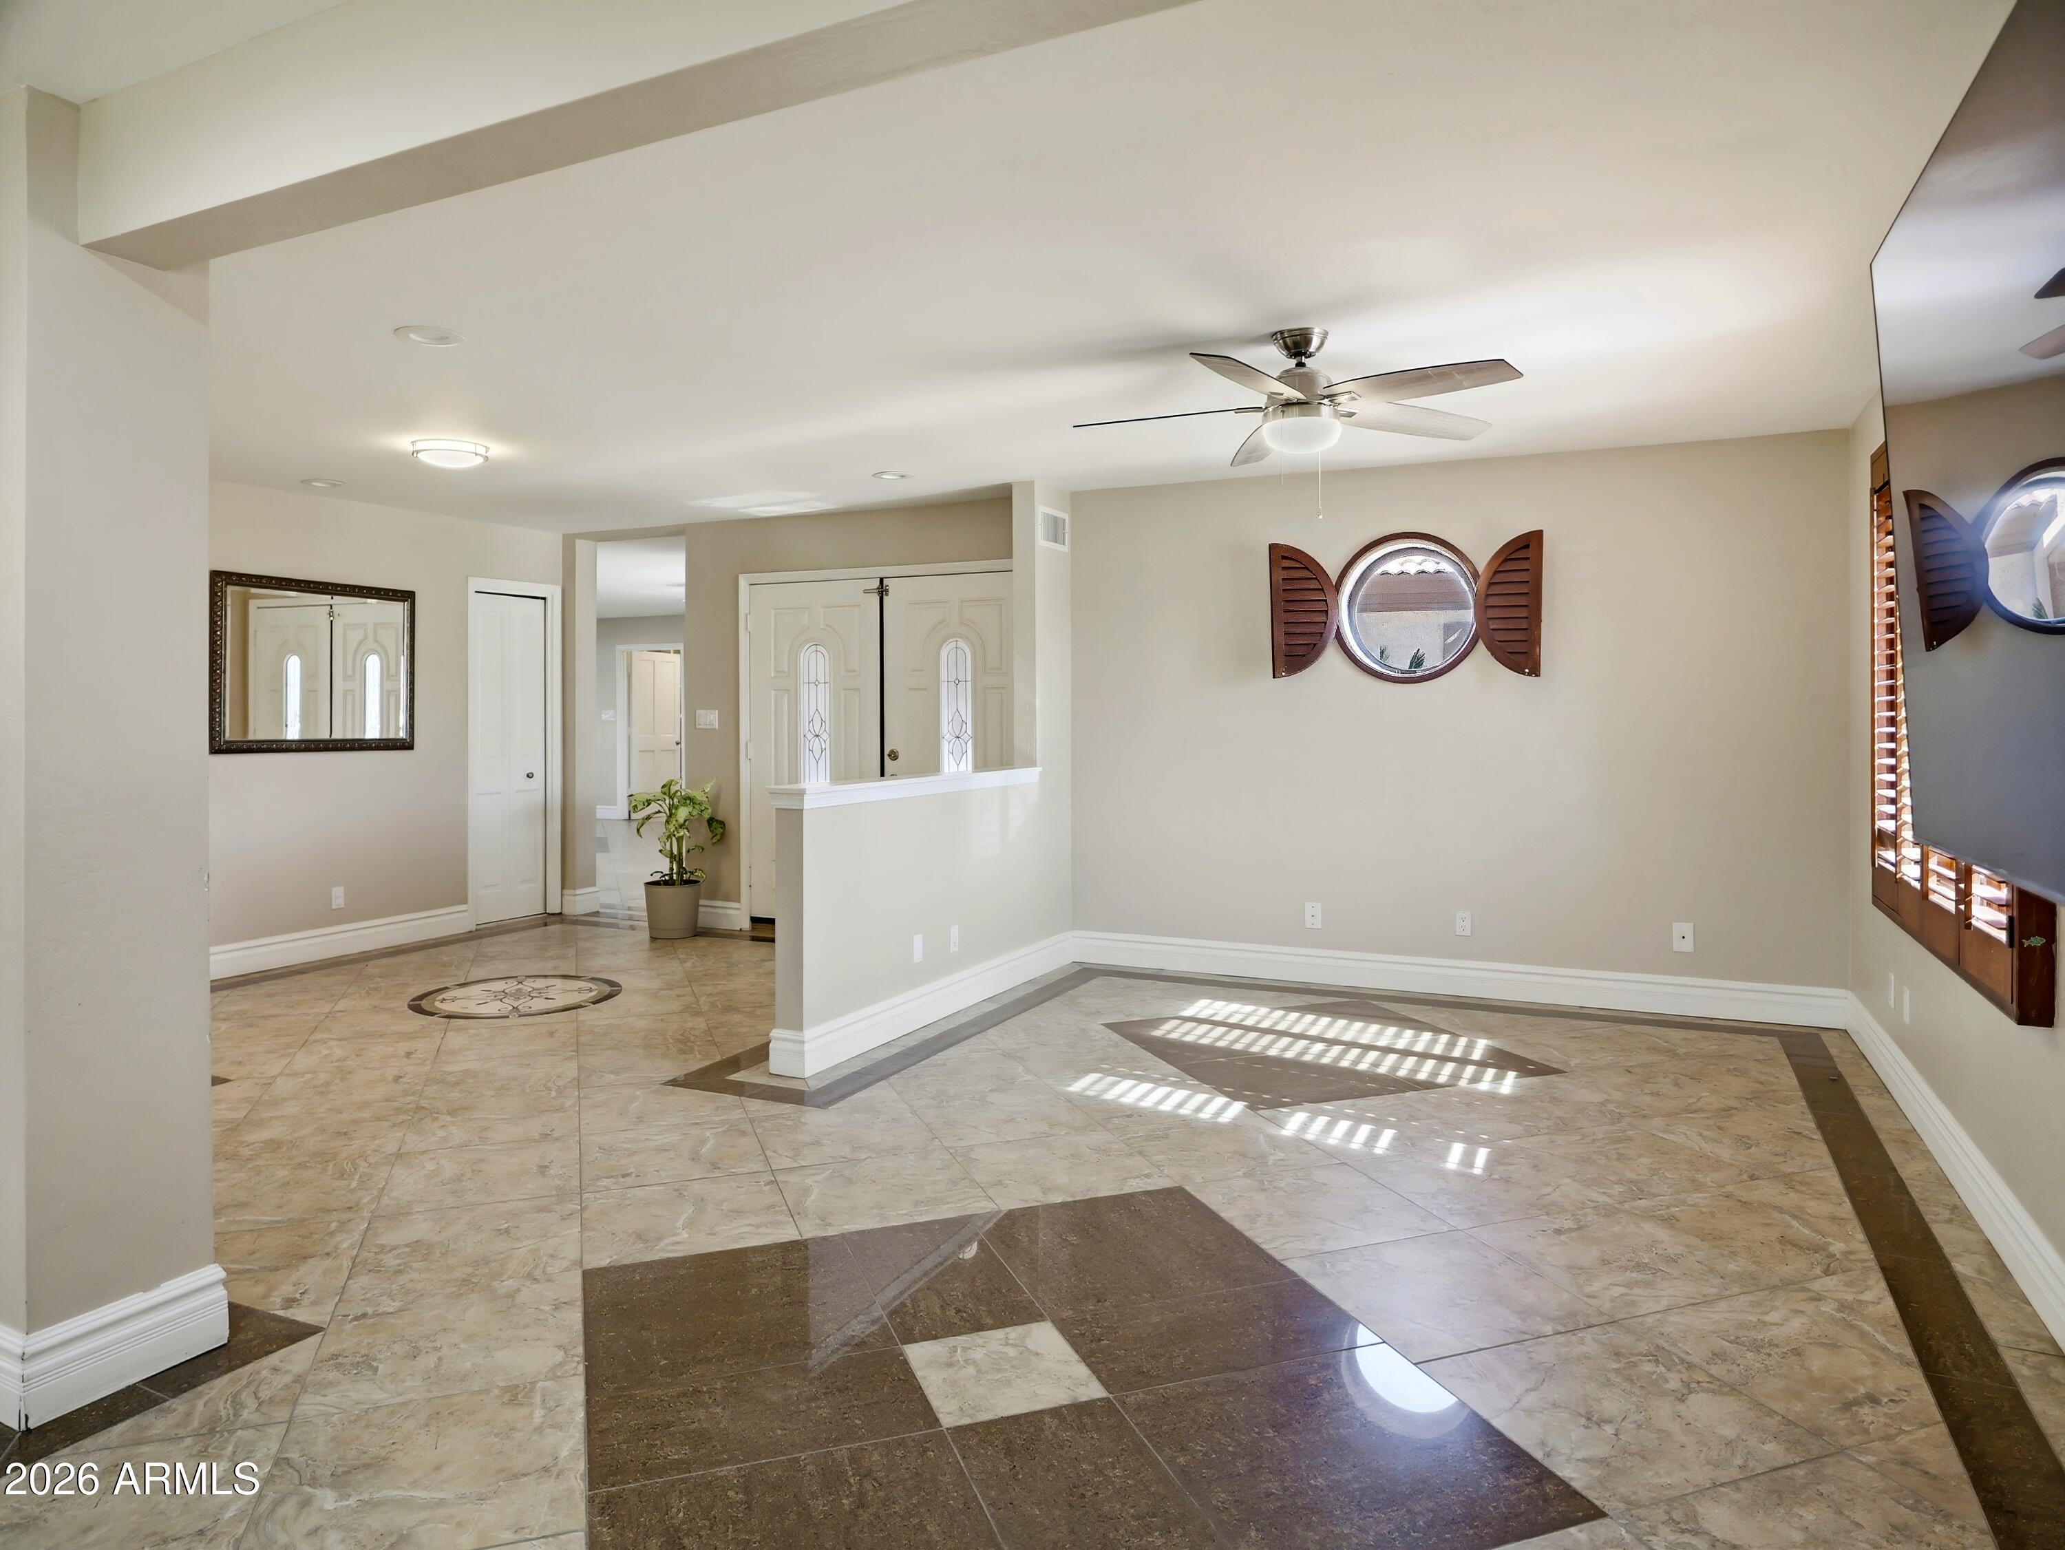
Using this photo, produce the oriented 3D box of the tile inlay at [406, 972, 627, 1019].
[{"bbox_3d":[-2.408,1.022,5.559,0.920,0.012,0.940,0,2,0],"label":"tile inlay"}]

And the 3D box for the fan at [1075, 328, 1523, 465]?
[{"bbox_3d":[0.826,-1.183,3.713,1.380,0.360,1.360,1,2,24],"label":"fan"}]

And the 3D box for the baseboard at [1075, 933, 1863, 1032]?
[{"bbox_3d":[1.811,0.944,5.648,3.465,0.160,0.022,1,2,23],"label":"baseboard"}]

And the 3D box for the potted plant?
[{"bbox_3d":[-2.119,0.490,7.109,0.570,0.930,0.540,1,2,24],"label":"potted plant"}]

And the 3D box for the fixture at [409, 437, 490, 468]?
[{"bbox_3d":[-2.579,-1.418,5.273,0.340,0.095,0.340,1,2,28],"label":"fixture"}]

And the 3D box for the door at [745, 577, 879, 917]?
[{"bbox_3d":[-1.334,-0.148,7.215,0.925,2.060,0.050,1,2,24],"label":"door"}]

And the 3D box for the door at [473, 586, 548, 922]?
[{"bbox_3d":[-3.309,-0.110,7.579,0.045,2.050,0.580,1,2,29],"label":"door"}]

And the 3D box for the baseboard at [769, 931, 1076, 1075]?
[{"bbox_3d":[-0.364,0.960,5.343,0.130,0.160,2.240,1,2,27],"label":"baseboard"}]

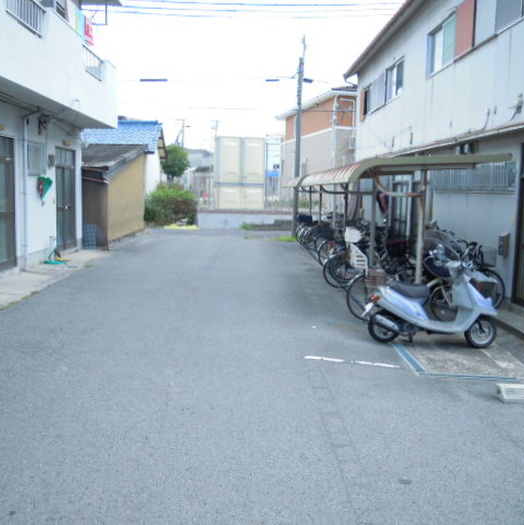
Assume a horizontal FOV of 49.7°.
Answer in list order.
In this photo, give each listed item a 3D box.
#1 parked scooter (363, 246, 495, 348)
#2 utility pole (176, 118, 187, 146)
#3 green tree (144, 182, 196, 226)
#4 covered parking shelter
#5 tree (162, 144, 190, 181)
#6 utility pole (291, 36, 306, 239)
[{"bbox_3d":[2.053,0.415,6.923,1.620,1.170,0.650,3,7,8],"label":"parked scooter"},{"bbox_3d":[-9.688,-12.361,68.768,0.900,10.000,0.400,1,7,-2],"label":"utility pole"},{"bbox_3d":[-4.378,-2.841,27.264,2.600,2.060,2.200,1,7,-2],"label":"green tree"},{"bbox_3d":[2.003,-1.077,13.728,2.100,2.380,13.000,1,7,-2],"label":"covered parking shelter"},{"bbox_3d":[-4.594,-4.193,30.109,1.700,4.000,1.700,1,7,-2],"label":"tree"},{"bbox_3d":[1.415,-4.817,22.003,0.400,7.640,0.400,1,7,-2],"label":"utility pole"}]

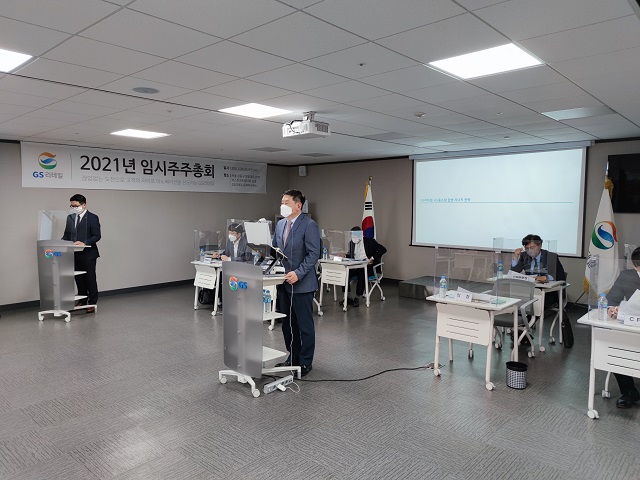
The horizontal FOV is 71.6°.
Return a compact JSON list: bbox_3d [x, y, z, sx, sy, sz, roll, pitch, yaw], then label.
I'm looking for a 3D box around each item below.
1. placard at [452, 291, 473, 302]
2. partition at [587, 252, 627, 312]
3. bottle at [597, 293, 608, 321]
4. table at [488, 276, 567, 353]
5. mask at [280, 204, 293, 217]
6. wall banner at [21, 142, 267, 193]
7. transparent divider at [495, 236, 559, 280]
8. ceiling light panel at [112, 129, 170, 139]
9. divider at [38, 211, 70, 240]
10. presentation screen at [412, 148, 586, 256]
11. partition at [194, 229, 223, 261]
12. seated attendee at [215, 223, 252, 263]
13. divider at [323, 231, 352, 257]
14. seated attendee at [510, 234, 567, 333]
[{"bbox_3d":[1.326,0.526,4.137,0.065,0.070,0.200,-4,6,-42],"label":"placard"},{"bbox_3d":[2.468,0.411,3.428,0.620,0.510,0.340,4,6,44],"label":"partition"},{"bbox_3d":[2.250,0.527,3.515,0.066,0.214,0.066,4,6,44],"label":"bottle"},{"bbox_3d":[2.474,0.851,5.326,0.560,0.720,0.700,-4,6,-42],"label":"table"},{"bbox_3d":[-0.322,-0.279,4.260,0.085,0.125,0.125,-4,6,-38],"label":"mask"},{"bbox_3d":[-2.905,-1.293,8.579,0.012,0.690,4.880,4,6,44],"label":"wall banner"},{"bbox_3d":[2.454,0.259,5.338,0.620,0.510,0.340,4,6,44],"label":"transparent divider"},{"bbox_3d":[-2.523,-1.512,6.267,0.600,0.050,0.600,4,6,42],"label":"ceiling light panel"},{"bbox_3d":[-3.635,-0.163,6.300,0.580,0.510,0.270,2,5,17],"label":"divider"},{"bbox_3d":[2.806,-0.624,7.514,2.930,1.640,0.050,4,6,44],"label":"presentation screen"},{"bbox_3d":[-1.651,0.120,7.038,0.620,0.510,0.340,4,6,44],"label":"partition"},{"bbox_3d":[-1.265,0.405,7.113,0.560,1.290,0.800,4,6,42],"label":"seated attendee"},{"bbox_3d":[0.340,0.107,7.216,0.340,0.510,0.620,-4,6,-41],"label":"divider"},{"bbox_3d":[2.694,0.570,5.510,0.600,1.250,0.800,4,6,42],"label":"seated attendee"}]

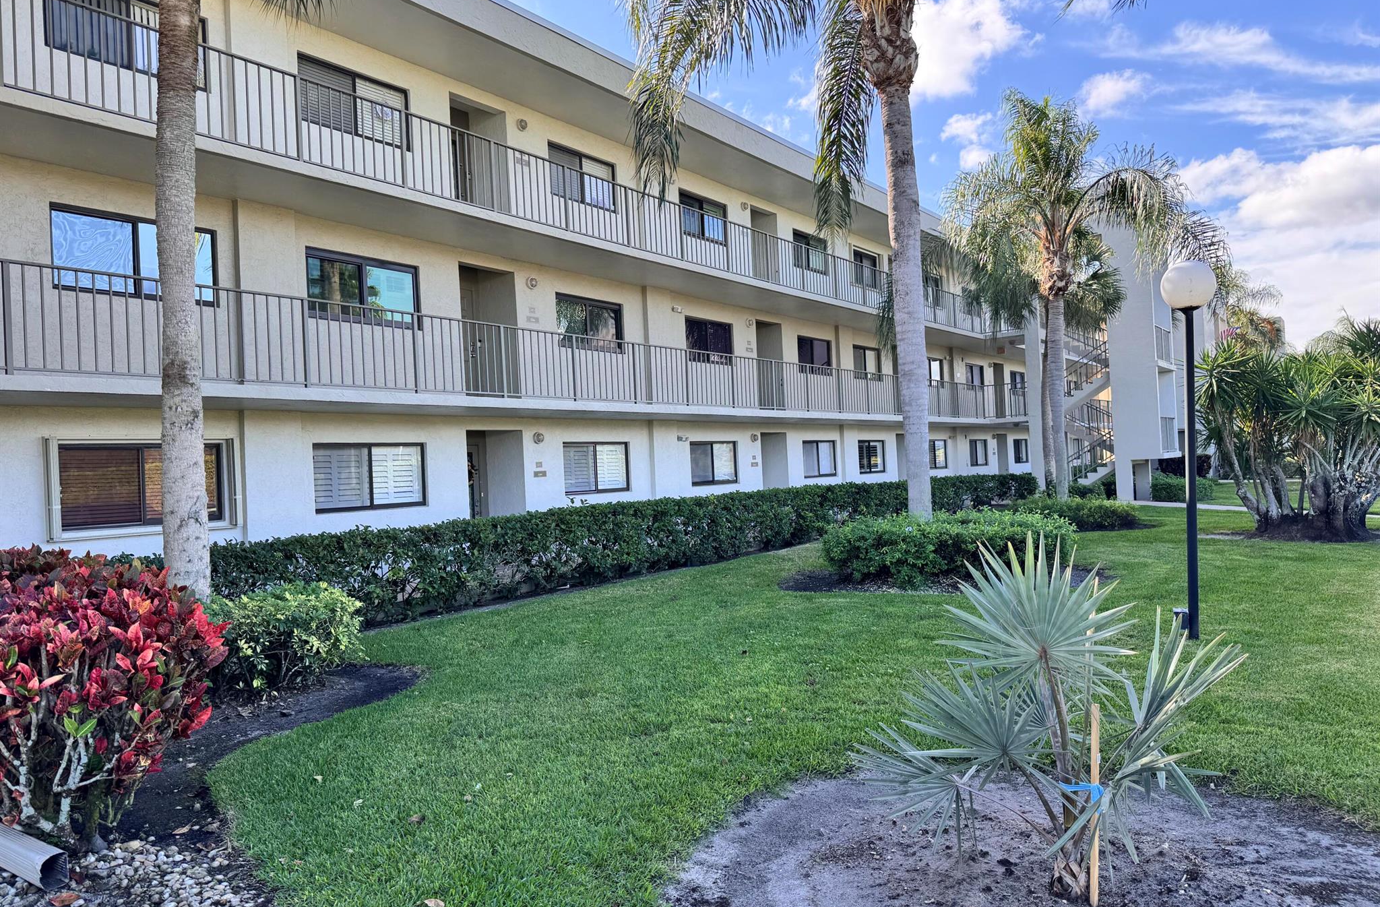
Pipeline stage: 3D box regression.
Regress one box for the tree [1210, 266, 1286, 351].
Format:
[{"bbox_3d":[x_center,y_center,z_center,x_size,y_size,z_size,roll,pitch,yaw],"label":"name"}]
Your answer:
[{"bbox_3d":[24.500,-3.577,43.000,5.000,9.460,4.800,-3,-1,0],"label":"tree"}]

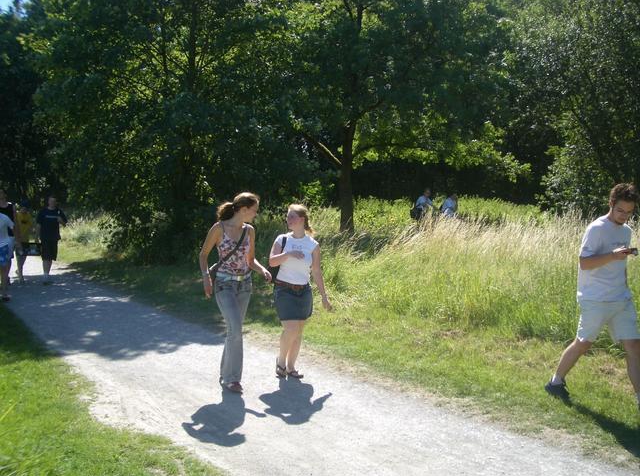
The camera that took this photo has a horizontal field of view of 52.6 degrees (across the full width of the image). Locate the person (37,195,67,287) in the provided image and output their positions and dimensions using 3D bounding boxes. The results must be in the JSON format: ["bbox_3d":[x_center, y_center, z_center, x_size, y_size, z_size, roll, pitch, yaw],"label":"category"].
[{"bbox_3d":[-5.363,0.062,12.946,0.580,1.780,0.400,-2,3,-27],"label":"person"}]

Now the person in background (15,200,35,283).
[{"bbox_3d":[-5.972,0.080,13.143,0.500,1.680,0.380,-2,3,-27],"label":"person in background"}]

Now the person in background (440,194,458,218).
[{"bbox_3d":[4.042,-0.571,20.244,0.420,1.700,0.500,1,3,10],"label":"person in background"}]

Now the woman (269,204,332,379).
[{"bbox_3d":[-0.189,0.522,6.142,0.550,1.640,0.380,-1,3,-20],"label":"woman"}]

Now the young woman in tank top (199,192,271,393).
[{"bbox_3d":[-0.731,0.482,5.644,0.560,1.720,0.400,-1,3,-26],"label":"young woman in tank top"}]

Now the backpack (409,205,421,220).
[{"bbox_3d":[2.921,-0.788,20.000,0.300,0.480,0.340,0,3,0],"label":"backpack"}]

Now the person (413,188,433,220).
[{"bbox_3d":[3.230,-0.656,20.045,0.450,1.750,0.550,1,3,25],"label":"person"}]

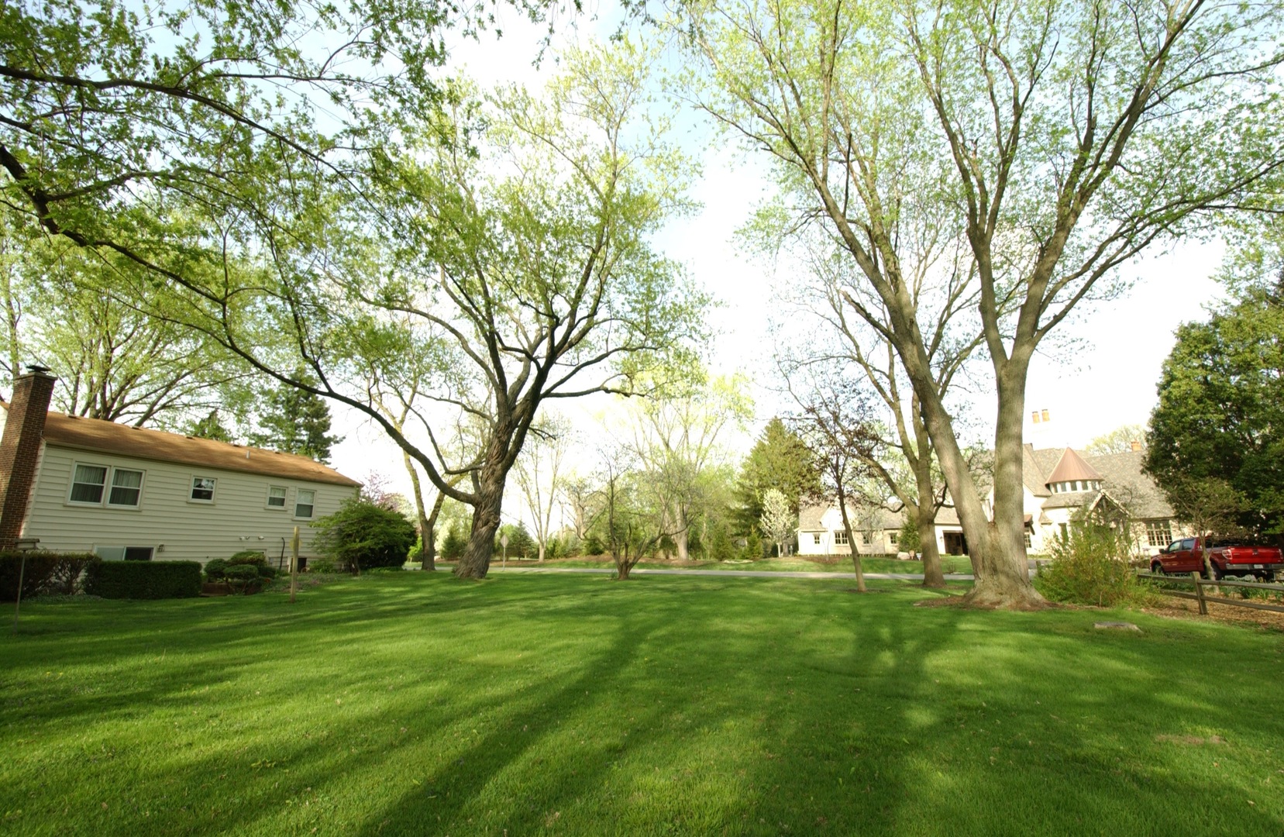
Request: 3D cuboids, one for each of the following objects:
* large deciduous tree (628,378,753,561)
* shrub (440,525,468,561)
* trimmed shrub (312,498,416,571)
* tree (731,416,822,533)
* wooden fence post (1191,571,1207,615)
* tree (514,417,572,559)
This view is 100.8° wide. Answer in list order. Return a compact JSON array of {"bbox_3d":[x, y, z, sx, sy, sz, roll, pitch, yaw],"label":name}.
[{"bbox_3d":[4.253,4.332,49.500,11.383,17.195,11.383,-2,-13,5],"label":"large deciduous tree"},{"bbox_3d":[-17.081,11.390,48.500,2.514,3.210,2.514,4,-14,-19],"label":"shrub"},{"bbox_3d":[-12.816,5.362,24.500,4.096,3.435,3.482,6,-15,-26],"label":"trimmed shrub"},{"bbox_3d":[15.097,7.402,59.000,9.214,15.331,9.214,-4,-14,14],"label":"tree"},{"bbox_3d":[11.854,3.709,11.300,0.130,0.875,0.130,-6,-14,23],"label":"wooden fence post"},{"bbox_3d":[-9.300,6.344,50.000,5.403,13.740,5.403,2,-14,-10],"label":"tree"}]

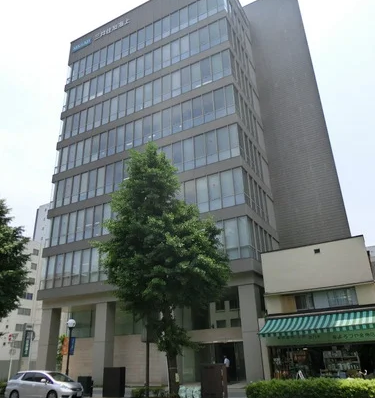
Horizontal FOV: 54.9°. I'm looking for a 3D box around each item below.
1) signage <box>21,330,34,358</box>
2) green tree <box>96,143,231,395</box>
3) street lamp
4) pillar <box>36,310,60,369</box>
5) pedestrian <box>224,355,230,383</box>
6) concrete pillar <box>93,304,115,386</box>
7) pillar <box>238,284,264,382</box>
[{"bbox_3d":[-13.567,12.123,30.380,0.250,2.100,0.720,-14,-26,25],"label":"signage"},{"bbox_3d":[-1.508,3.096,21.040,7.500,14.900,7.500,-14,-26,25],"label":"green tree"},{"bbox_3d":[-7.168,9.409,21.675,0.450,4.220,0.450,-14,-26,25],"label":"street lamp"},{"bbox_3d":[-11.609,12.254,30.197,1.040,5.858,1.040,-14,-26,25],"label":"pillar"},{"bbox_3d":[2.637,11.090,23.618,0.450,1.680,0.480,-11,-25,20],"label":"pedestrian"},{"bbox_3d":[-6.394,10.989,27.687,1.040,5.858,1.040,-14,-26,25],"label":"concrete pillar"},{"bbox_3d":[4.118,8.440,22.630,1.040,5.858,1.040,-14,-26,25],"label":"pillar"}]

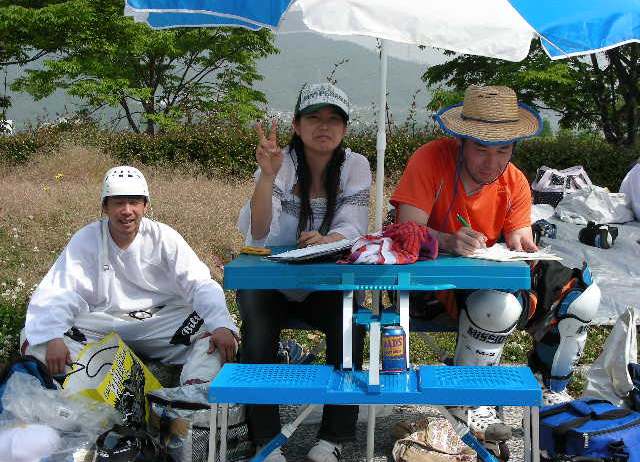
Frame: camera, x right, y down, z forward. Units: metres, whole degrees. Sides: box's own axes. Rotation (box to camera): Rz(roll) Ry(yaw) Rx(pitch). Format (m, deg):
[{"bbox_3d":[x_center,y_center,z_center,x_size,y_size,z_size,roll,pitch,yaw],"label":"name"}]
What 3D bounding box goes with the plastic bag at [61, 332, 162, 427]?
[{"bbox_3d":[-0.734,0.529,4.120,0.300,0.300,0.190,-2,6,-20],"label":"plastic bag"}]

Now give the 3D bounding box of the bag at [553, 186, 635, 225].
[{"bbox_3d":[2.757,-0.266,11.700,0.740,0.380,0.480,-1,5,-6],"label":"bag"}]

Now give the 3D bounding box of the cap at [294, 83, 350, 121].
[{"bbox_3d":[0.010,-0.436,3.980,0.180,0.140,0.260,1,3,-9],"label":"cap"}]

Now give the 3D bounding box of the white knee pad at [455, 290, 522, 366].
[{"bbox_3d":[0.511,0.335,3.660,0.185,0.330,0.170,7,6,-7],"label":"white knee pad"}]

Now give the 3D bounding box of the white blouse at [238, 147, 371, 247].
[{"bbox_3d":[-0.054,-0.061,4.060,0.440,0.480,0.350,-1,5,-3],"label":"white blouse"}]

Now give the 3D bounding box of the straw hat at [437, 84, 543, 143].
[{"bbox_3d":[0.555,-0.383,3.860,0.340,0.130,0.355,2,19,-6],"label":"straw hat"}]

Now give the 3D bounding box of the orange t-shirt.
[{"bbox_3d":[0.493,-0.060,4.030,0.480,0.500,0.380,-2,14,-6],"label":"orange t-shirt"}]

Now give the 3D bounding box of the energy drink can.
[{"bbox_3d":[0.201,0.322,3.150,0.066,0.122,0.066,0,5,0],"label":"energy drink can"}]

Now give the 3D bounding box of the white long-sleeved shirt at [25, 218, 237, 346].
[{"bbox_3d":[-0.756,0.210,4.650,0.800,0.500,0.480,-1,5,-6],"label":"white long-sleeved shirt"}]

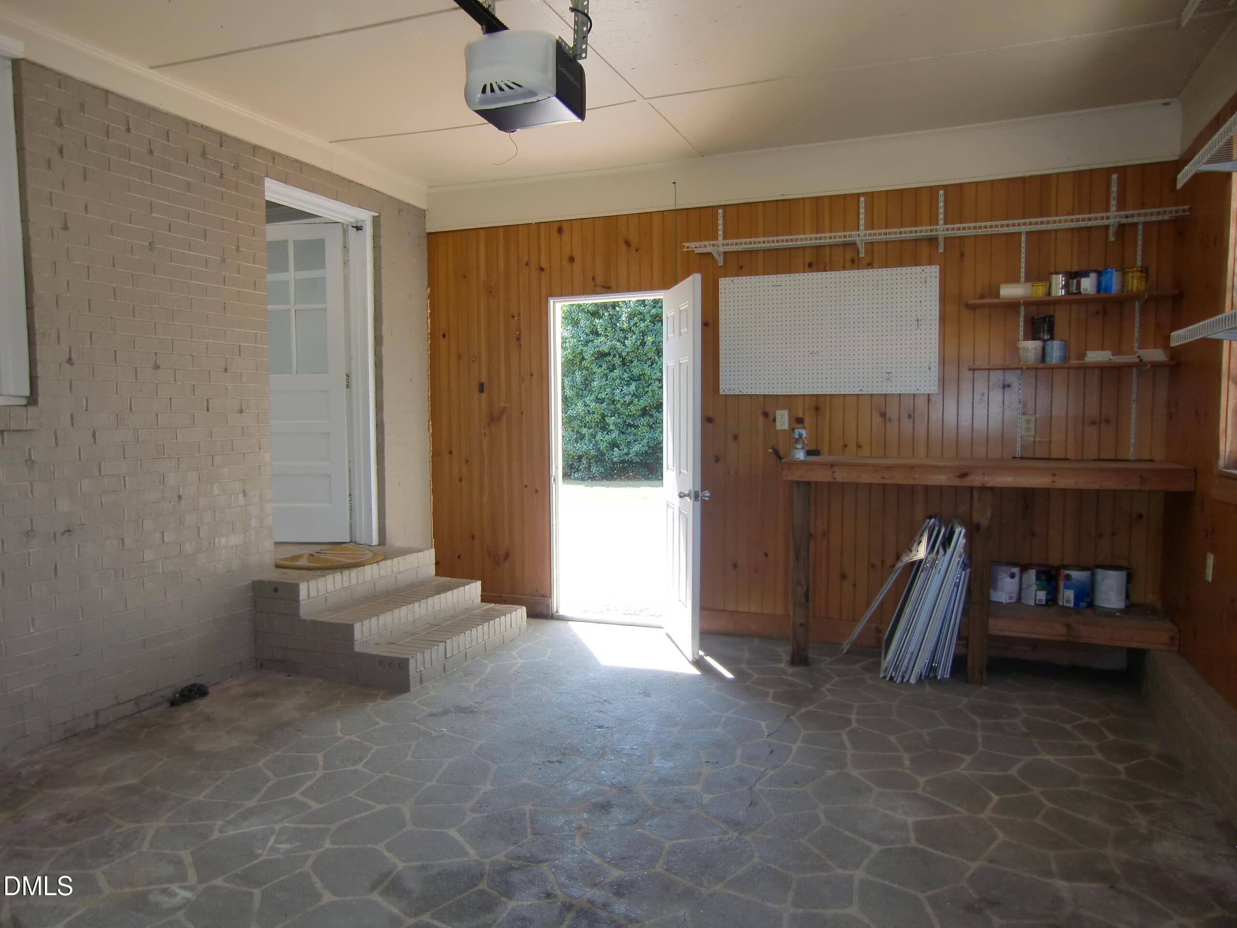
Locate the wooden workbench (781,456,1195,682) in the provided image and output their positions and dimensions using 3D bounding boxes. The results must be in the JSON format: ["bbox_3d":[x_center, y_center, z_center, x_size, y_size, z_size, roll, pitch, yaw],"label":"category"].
[{"bbox_3d":[1.787,0.529,4.375,1.800,1.087,0.577,1,4,22],"label":"wooden workbench"}]

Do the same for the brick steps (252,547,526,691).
[{"bbox_3d":[-1.241,0.823,4.899,0.972,0.476,1.205,1,4,22],"label":"brick steps"}]

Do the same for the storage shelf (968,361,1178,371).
[{"bbox_3d":[2.248,-0.489,4.308,0.905,0.019,0.230,1,4,22],"label":"storage shelf"}]

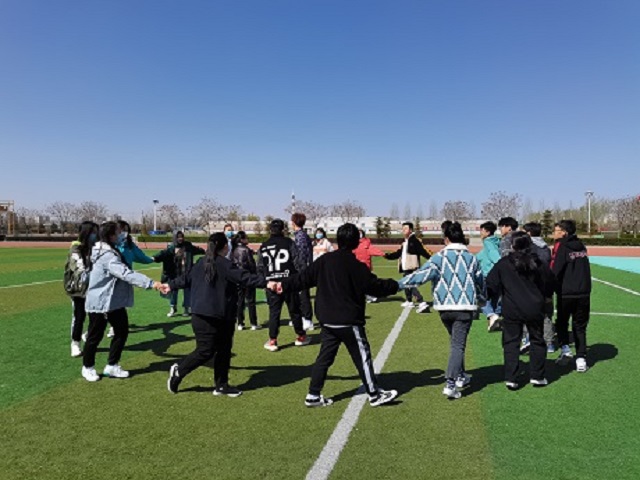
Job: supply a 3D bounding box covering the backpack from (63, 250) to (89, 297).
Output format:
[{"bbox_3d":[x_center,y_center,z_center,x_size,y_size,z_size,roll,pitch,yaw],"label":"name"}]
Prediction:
[{"bbox_3d":[-3.191,0.432,6.300,0.220,0.520,0.330,-1,2,-41],"label":"backpack"}]

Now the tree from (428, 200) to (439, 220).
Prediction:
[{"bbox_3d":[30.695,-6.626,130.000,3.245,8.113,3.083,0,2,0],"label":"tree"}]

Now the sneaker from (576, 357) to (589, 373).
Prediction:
[{"bbox_3d":[3.042,1.434,5.599,0.110,0.130,0.280,1,1,26],"label":"sneaker"}]

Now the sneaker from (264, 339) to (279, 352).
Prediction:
[{"bbox_3d":[-0.672,1.410,6.519,0.100,0.120,0.280,0,1,-23],"label":"sneaker"}]

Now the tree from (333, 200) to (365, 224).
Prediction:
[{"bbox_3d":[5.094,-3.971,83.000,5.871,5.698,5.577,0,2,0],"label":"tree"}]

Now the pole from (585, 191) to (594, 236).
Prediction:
[{"bbox_3d":[66.169,-6.340,117.881,1.800,11.200,1.800,0,1,0],"label":"pole"}]

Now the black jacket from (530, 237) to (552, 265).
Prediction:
[{"bbox_3d":[2.833,0.297,6.350,0.480,0.680,0.340,-1,2,-43],"label":"black jacket"}]

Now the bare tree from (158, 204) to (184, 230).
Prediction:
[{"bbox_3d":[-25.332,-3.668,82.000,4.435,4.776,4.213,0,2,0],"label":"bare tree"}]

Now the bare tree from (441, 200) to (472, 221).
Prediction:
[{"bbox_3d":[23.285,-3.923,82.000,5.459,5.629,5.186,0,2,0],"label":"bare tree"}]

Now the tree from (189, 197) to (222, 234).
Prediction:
[{"bbox_3d":[-19.055,-4.036,80.000,5.658,6.407,5.375,0,2,0],"label":"tree"}]

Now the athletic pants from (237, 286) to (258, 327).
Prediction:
[{"bbox_3d":[-1.192,0.986,7.900,0.400,0.880,0.300,1,2,30],"label":"athletic pants"}]

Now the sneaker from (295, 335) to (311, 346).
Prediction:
[{"bbox_3d":[-0.243,1.405,6.789,0.100,0.120,0.280,1,1,30],"label":"sneaker"}]

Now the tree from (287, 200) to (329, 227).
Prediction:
[{"bbox_3d":[-2.176,-3.483,83.930,7.000,6.600,6.500,0,1,0],"label":"tree"}]

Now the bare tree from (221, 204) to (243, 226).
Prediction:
[{"bbox_3d":[-16.562,-3.448,89.934,4.100,6.200,4.100,0,1,0],"label":"bare tree"}]

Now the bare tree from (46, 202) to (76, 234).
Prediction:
[{"bbox_3d":[-46.239,-3.685,85.929,4.900,6.700,4.900,0,1,0],"label":"bare tree"}]

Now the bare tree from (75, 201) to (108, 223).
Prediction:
[{"bbox_3d":[-39.454,-3.971,83.000,5.871,5.698,5.577,0,2,0],"label":"bare tree"}]

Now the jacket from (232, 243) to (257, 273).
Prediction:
[{"bbox_3d":[-1.233,0.386,7.900,0.480,0.640,0.320,1,2,30],"label":"jacket"}]

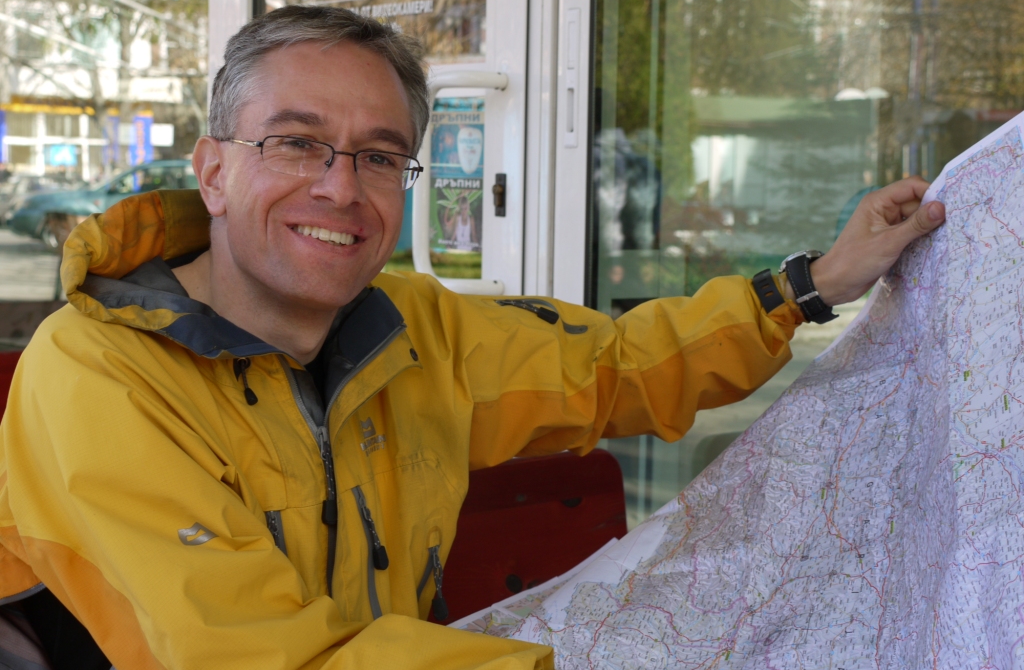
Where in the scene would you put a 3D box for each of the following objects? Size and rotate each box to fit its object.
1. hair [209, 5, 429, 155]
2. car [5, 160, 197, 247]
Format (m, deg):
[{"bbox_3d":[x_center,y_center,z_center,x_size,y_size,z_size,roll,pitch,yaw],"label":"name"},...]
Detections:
[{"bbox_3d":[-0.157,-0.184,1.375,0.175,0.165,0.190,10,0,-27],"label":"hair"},{"bbox_3d":[-5.480,-1.985,26.300,4.350,1.410,1.700,0,5,-15],"label":"car"}]

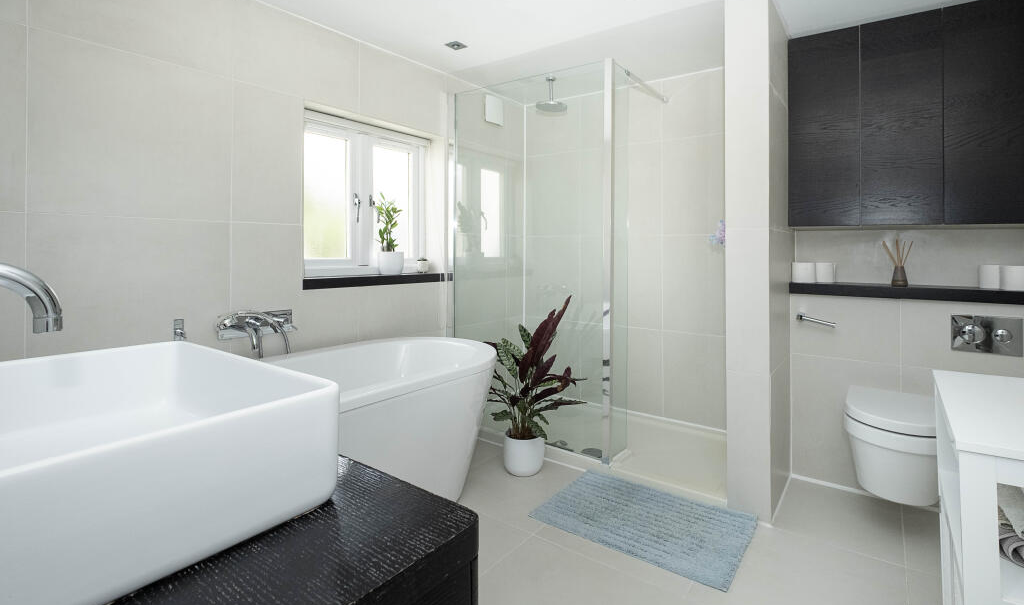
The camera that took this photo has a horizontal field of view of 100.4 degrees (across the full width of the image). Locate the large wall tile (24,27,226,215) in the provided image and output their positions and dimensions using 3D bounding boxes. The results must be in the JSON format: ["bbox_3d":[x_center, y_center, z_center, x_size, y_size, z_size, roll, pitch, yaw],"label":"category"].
[{"bbox_3d":[-1.427,-0.641,1.654,0.011,0.609,0.604,4,6,41],"label":"large wall tile"}]

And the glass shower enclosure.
[{"bbox_3d":[0.134,-0.225,2.609,1.107,2.088,0.231,3,5,32],"label":"glass shower enclosure"}]

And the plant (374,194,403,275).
[{"bbox_3d":[-0.745,-0.395,2.528,0.143,0.457,0.136,4,6,41],"label":"plant"}]

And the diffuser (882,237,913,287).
[{"bbox_3d":[1.795,-0.188,1.982,0.104,0.220,0.094,3,5,36],"label":"diffuser"}]

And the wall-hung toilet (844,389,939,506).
[{"bbox_3d":[1.628,0.617,1.779,0.390,0.350,0.440,3,5,36],"label":"wall-hung toilet"}]

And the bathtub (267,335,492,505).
[{"bbox_3d":[-0.765,0.605,1.788,0.797,0.621,1.635,4,6,41],"label":"bathtub"}]

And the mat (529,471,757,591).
[{"bbox_3d":[0.564,0.913,1.845,0.773,0.017,0.519,3,5,36],"label":"mat"}]

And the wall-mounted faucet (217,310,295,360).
[{"bbox_3d":[-1.090,0.137,1.890,0.195,0.186,0.299,4,6,41],"label":"wall-mounted faucet"}]

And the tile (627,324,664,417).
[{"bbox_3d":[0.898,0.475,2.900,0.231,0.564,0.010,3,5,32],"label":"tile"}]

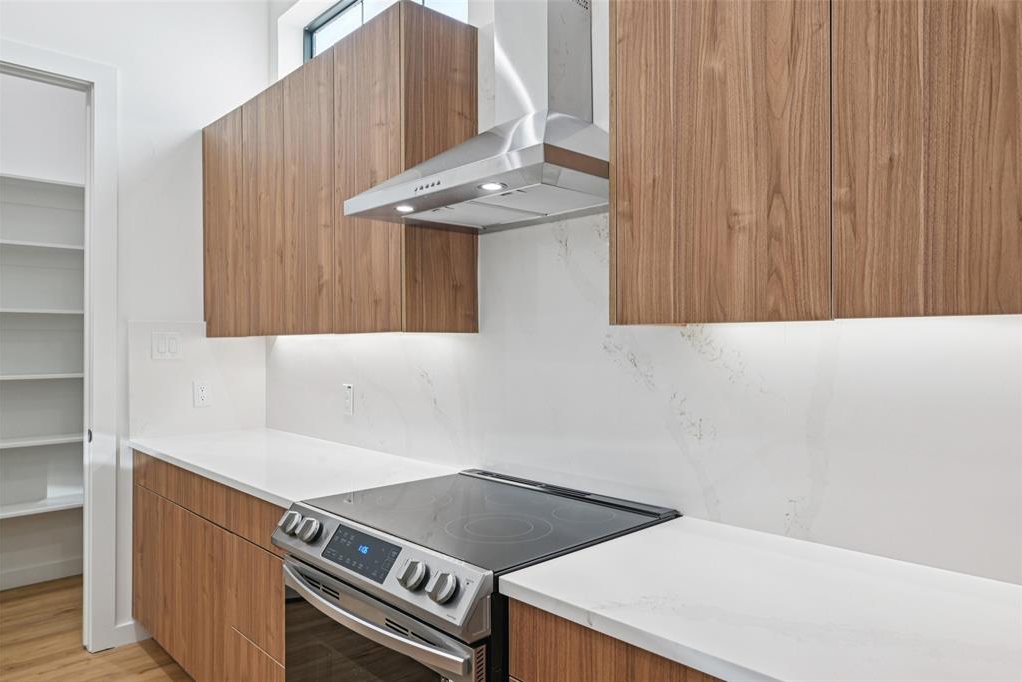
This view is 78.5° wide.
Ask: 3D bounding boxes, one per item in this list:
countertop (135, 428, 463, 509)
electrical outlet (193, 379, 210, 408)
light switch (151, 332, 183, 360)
[{"bbox_3d":[-0.917,0.456,2.449,0.629,0.030,1.615,0,-1,-45],"label":"countertop"},{"bbox_3d":[-1.488,0.258,3.017,0.076,0.124,0.012,0,-1,-45],"label":"electrical outlet"},{"bbox_3d":[-1.597,0.023,2.912,0.128,0.124,0.012,0,-1,-45],"label":"light switch"}]

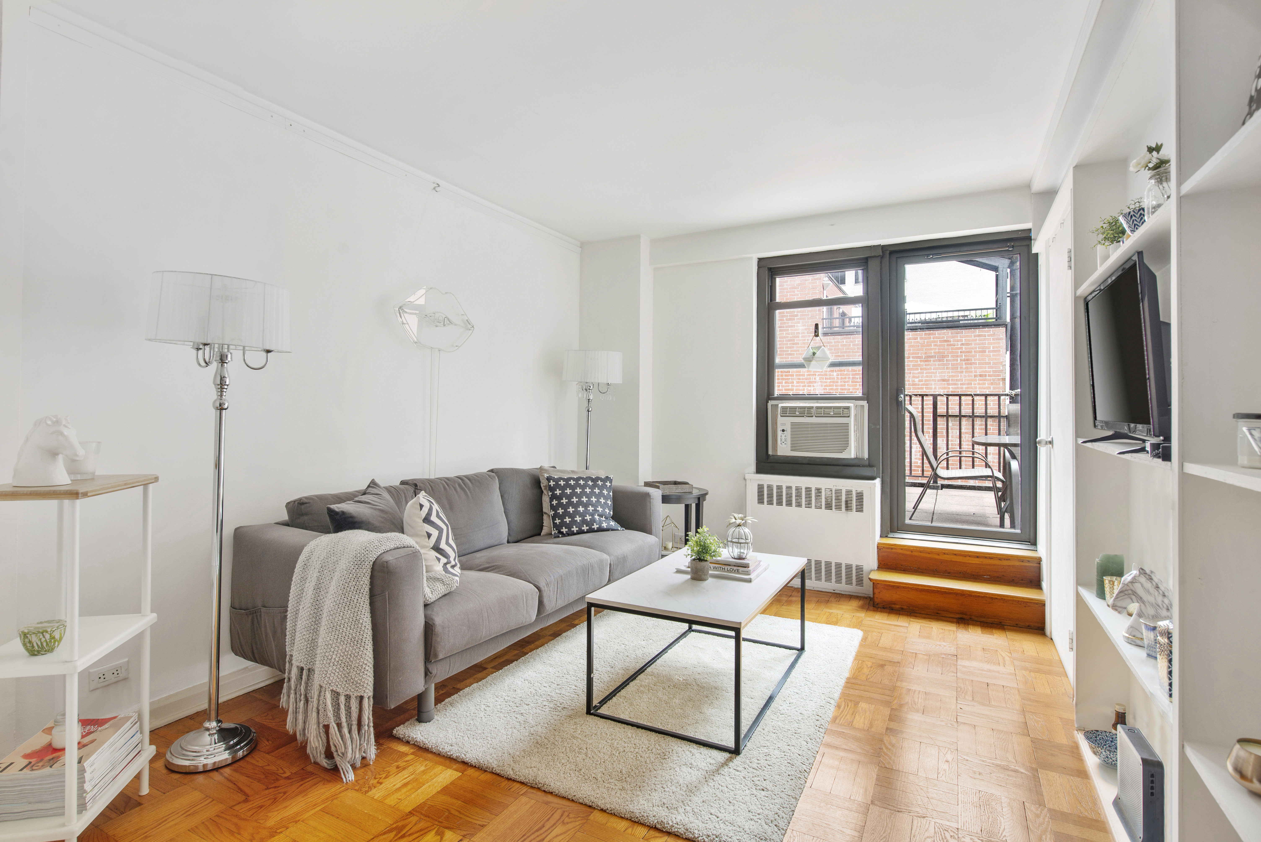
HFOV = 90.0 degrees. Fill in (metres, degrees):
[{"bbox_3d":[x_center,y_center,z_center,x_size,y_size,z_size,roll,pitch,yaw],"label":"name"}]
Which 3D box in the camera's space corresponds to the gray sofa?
[{"bbox_3d":[-0.713,0.718,3.370,0.874,0.846,2.265,1,1,27],"label":"gray sofa"}]

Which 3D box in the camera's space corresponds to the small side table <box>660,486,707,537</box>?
[{"bbox_3d":[0.323,0.809,4.482,0.482,0.627,0.482,1,1,27],"label":"small side table"}]

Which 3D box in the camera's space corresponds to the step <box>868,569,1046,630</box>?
[{"bbox_3d":[1.834,1.013,3.592,0.871,0.178,0.208,0,1,27],"label":"step"}]

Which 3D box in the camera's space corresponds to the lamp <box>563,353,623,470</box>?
[{"bbox_3d":[-0.279,0.294,4.609,0.405,1.585,0.405,0,1,0],"label":"lamp"}]

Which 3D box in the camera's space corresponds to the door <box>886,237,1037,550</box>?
[{"bbox_3d":[1.986,-0.170,3.808,0.789,1.781,0.080,0,1,27],"label":"door"}]

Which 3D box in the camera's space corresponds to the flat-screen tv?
[{"bbox_3d":[1.848,-0.243,2.326,0.120,0.570,0.862,-4,-1,27],"label":"flat-screen tv"}]

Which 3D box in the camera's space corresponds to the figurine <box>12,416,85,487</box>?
[{"bbox_3d":[-1.540,0.078,1.667,0.142,0.182,0.090,0,1,-21],"label":"figurine"}]

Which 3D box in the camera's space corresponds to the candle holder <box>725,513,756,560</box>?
[{"bbox_3d":[0.471,0.492,2.701,0.122,0.192,0.122,0,1,27],"label":"candle holder"}]

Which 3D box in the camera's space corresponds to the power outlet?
[{"bbox_3d":[-1.806,0.882,2.188,0.010,0.073,0.115,0,1,27],"label":"power outlet"}]

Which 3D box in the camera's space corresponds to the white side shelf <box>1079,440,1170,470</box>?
[{"bbox_3d":[1.457,0.087,1.793,0.150,0.021,1.149,0,1,27],"label":"white side shelf"}]

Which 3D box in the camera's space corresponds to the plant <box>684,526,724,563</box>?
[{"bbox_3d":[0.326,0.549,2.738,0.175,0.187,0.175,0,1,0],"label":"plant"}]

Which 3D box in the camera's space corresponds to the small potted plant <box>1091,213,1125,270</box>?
[{"bbox_3d":[1.930,-0.704,2.523,0.125,0.259,0.133,1,1,27],"label":"small potted plant"}]

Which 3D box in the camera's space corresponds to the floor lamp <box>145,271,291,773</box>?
[{"bbox_3d":[-1.444,0.340,2.214,0.429,1.642,0.429,1,1,27],"label":"floor lamp"}]

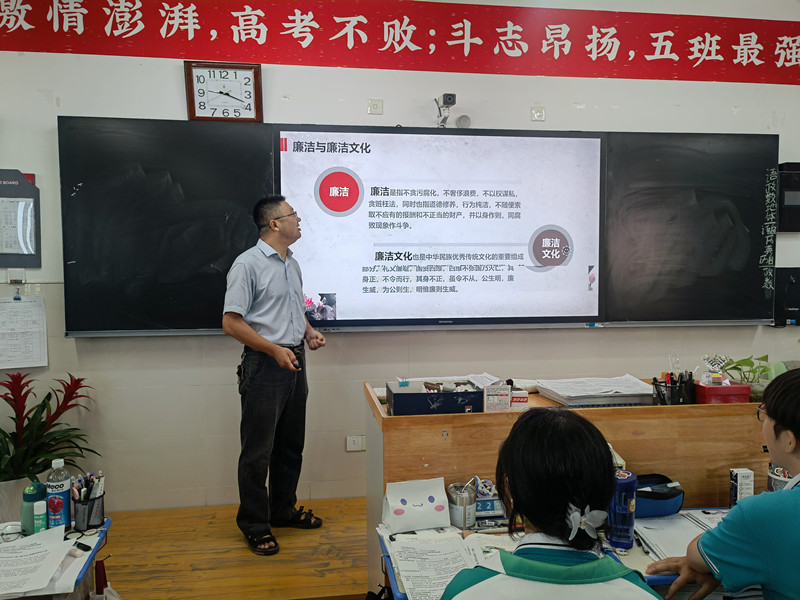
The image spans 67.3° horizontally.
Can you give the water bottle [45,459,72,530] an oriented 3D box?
[{"bbox_3d":[-1.035,0.592,1.824,0.066,0.218,0.066,-1,3,-7],"label":"water bottle"}]

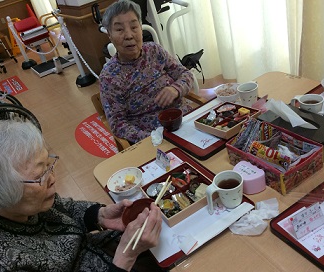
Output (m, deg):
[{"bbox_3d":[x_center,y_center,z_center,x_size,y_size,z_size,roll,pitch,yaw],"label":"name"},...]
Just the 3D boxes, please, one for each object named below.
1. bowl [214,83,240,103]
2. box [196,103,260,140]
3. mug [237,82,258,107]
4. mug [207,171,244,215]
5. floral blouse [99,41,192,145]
[{"bbox_3d":[0.301,-0.184,1.551,0.125,0.048,0.125,-11,30,7],"label":"bowl"},{"bbox_3d":[0.262,-0.069,1.394,0.186,0.030,0.184,-31,34,-26],"label":"box"},{"bbox_3d":[0.377,-0.180,1.483,0.085,0.075,0.113,10,38,36],"label":"mug"},{"bbox_3d":[0.180,0.164,0.995,0.122,0.075,0.085,-25,31,-17],"label":"mug"},{"bbox_3d":[-0.049,-0.135,1.698,0.460,0.495,0.330,-24,31,-15],"label":"floral blouse"}]

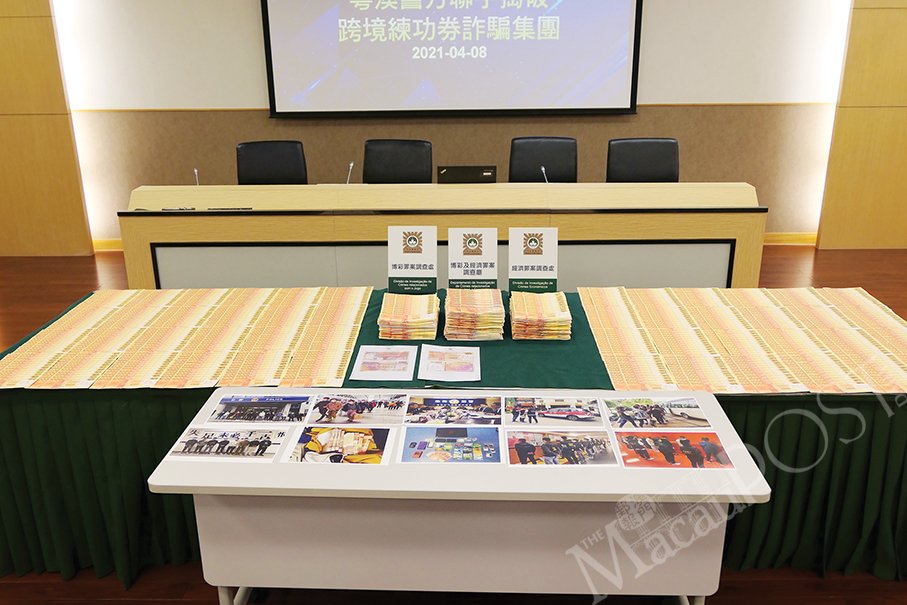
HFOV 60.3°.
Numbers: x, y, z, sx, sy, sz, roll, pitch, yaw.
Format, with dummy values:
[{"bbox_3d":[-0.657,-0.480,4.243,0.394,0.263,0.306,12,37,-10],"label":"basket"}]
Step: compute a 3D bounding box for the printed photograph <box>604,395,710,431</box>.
[{"bbox_3d":[0.613,0.335,2.374,0.297,0.003,0.210,0,19,2],"label":"printed photograph"}]

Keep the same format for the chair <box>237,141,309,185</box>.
[{"bbox_3d":[-1.212,-0.481,5.310,0.610,1.130,0.640,-4,19,-9],"label":"chair"}]

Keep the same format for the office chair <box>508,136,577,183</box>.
[{"bbox_3d":[0.598,-0.486,5.258,0.610,1.130,0.640,1,19,5],"label":"office chair"}]

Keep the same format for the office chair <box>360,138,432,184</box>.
[{"bbox_3d":[-0.410,-0.483,5.287,0.610,1.130,0.640,2,19,9],"label":"office chair"}]

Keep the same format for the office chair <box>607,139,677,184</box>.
[{"bbox_3d":[1.318,-0.489,5.239,0.610,1.130,0.640,-3,19,-5],"label":"office chair"}]

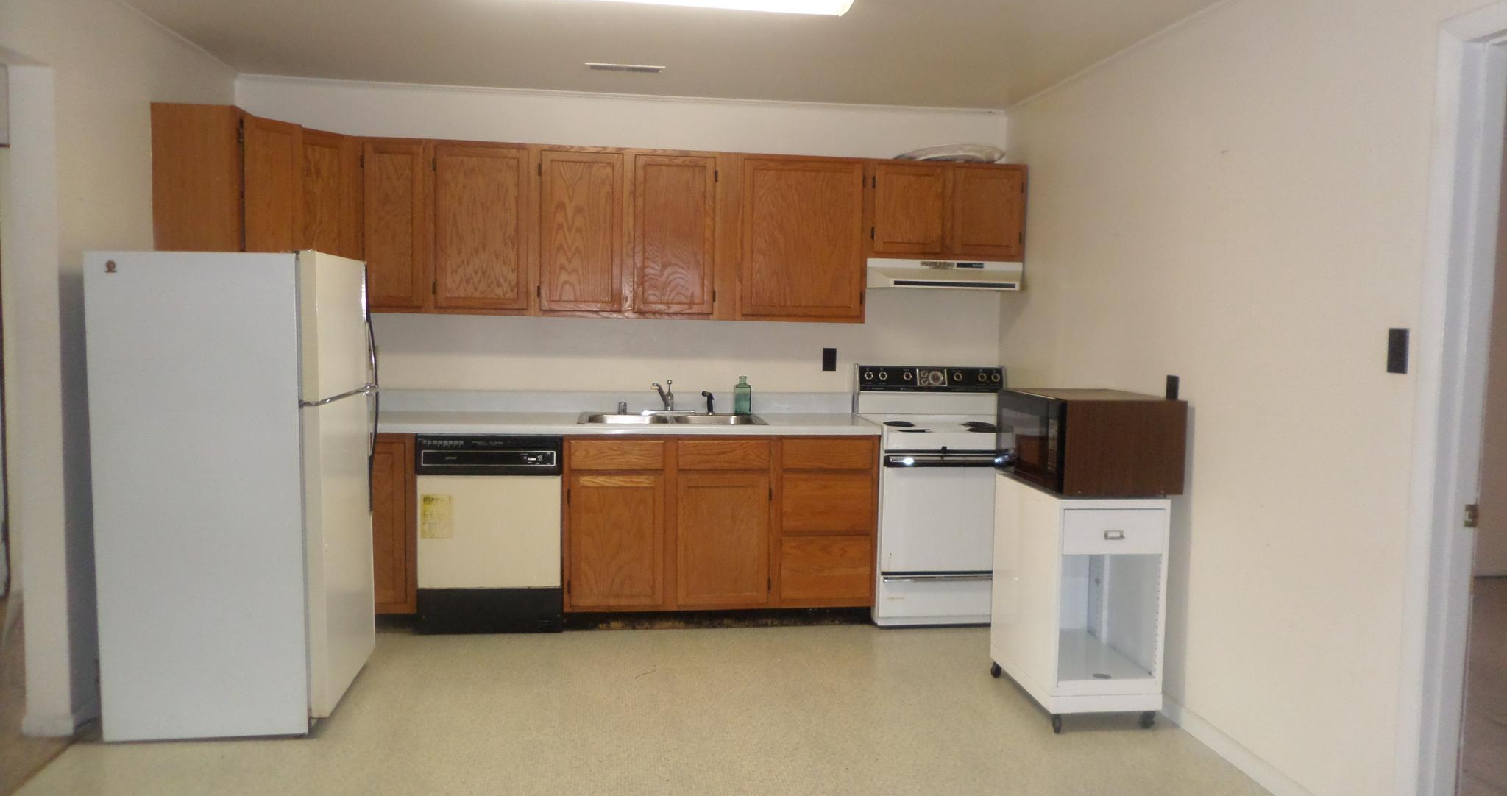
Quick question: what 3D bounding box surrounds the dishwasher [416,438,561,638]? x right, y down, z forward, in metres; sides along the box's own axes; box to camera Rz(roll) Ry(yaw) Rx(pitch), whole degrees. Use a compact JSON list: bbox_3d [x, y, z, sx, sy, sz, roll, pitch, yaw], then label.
[{"bbox_3d":[-1.152,0.567,4.702,0.604,0.870,0.610,0,4,-8],"label":"dishwasher"}]

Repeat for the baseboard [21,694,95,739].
[{"bbox_3d":[-2.272,1.039,3.430,0.160,0.080,0.190,0,4,-8],"label":"baseboard"}]

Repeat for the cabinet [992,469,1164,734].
[{"bbox_3d":[1.174,0.716,3.826,0.397,0.794,0.585,0,5,-8],"label":"cabinet"}]

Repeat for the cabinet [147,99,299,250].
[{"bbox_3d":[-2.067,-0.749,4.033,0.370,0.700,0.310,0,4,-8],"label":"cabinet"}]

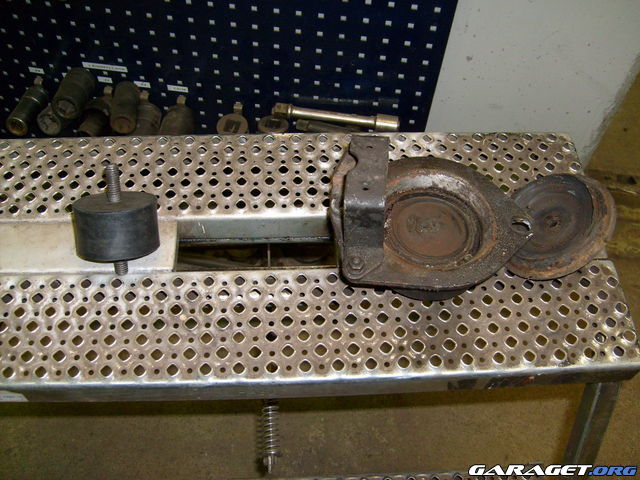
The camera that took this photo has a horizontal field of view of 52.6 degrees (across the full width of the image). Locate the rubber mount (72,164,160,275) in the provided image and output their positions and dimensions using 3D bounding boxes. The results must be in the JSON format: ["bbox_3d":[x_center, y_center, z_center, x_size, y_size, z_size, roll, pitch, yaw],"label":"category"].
[{"bbox_3d":[-0.174,-0.016,0.554,0.070,0.098,0.070,-1,19,-4],"label":"rubber mount"}]

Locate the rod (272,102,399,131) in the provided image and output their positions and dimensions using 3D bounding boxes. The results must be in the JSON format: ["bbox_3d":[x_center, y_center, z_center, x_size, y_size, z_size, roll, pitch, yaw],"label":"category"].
[{"bbox_3d":[0.031,-0.237,1.247,0.239,0.031,0.031,7,56,2],"label":"rod"}]

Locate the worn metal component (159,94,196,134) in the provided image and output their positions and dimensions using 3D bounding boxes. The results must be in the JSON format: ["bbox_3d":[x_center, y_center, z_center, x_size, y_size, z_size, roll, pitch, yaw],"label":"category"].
[{"bbox_3d":[-0.276,-0.230,1.279,0.064,0.064,0.080,2,63,-2],"label":"worn metal component"}]

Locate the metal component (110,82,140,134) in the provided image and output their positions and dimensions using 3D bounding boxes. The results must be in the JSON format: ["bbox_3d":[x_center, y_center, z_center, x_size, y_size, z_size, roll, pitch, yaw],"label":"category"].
[{"bbox_3d":[-0.376,-0.257,1.252,0.047,0.047,0.092,-3,63,-5],"label":"metal component"}]

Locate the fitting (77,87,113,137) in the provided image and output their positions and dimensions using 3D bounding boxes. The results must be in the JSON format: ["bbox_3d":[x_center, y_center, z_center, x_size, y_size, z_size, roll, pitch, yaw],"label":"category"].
[{"bbox_3d":[-0.439,-0.248,1.284,0.054,0.054,0.085,12,63,5],"label":"fitting"}]

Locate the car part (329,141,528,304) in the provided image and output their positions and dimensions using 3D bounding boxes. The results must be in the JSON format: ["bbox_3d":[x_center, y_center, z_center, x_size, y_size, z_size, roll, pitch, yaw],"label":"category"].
[{"bbox_3d":[0.100,-0.023,0.574,0.181,0.058,0.146,-1,57,-3],"label":"car part"}]

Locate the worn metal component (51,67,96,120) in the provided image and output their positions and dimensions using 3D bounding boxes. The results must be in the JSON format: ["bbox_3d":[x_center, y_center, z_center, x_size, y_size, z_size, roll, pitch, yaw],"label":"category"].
[{"bbox_3d":[-0.476,-0.284,1.255,0.052,0.052,0.099,5,47,4],"label":"worn metal component"}]

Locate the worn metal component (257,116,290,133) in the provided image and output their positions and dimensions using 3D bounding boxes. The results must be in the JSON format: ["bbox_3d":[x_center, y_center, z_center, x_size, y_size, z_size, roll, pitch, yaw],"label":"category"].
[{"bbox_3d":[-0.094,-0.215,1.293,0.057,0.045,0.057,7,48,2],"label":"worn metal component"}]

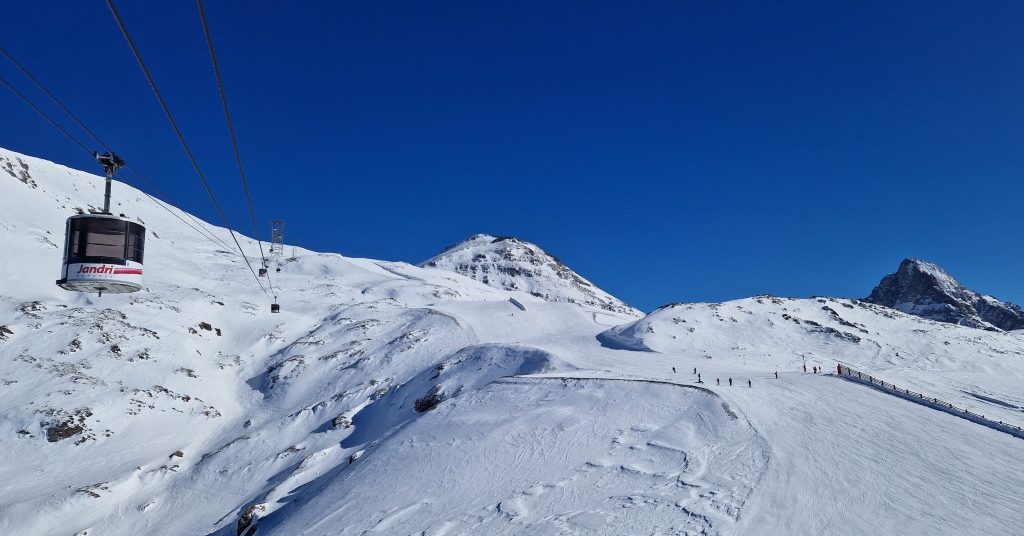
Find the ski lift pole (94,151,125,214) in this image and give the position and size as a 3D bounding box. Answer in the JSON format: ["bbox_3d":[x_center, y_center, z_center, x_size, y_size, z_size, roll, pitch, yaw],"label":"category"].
[{"bbox_3d":[-15.715,-3.252,26.500,0.800,2.400,1.300,1,-11,-19],"label":"ski lift pole"}]

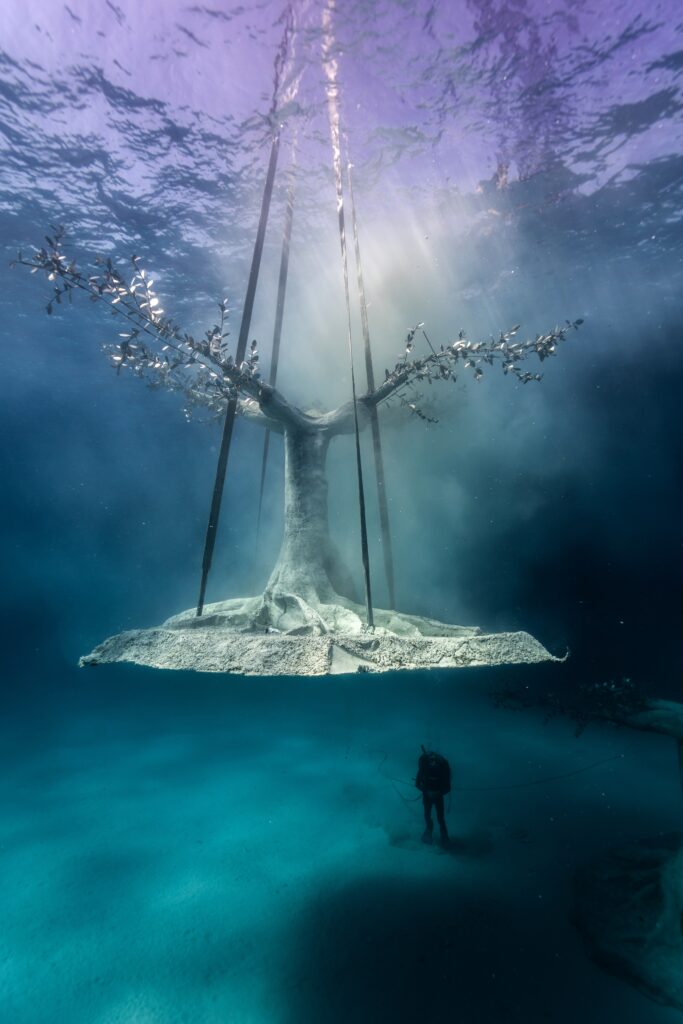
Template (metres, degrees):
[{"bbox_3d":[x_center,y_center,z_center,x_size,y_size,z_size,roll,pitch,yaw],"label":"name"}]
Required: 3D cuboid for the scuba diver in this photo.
[{"bbox_3d":[1.750,5.470,8.750,0.660,1.720,0.650,-1,-12,6],"label":"scuba diver"}]

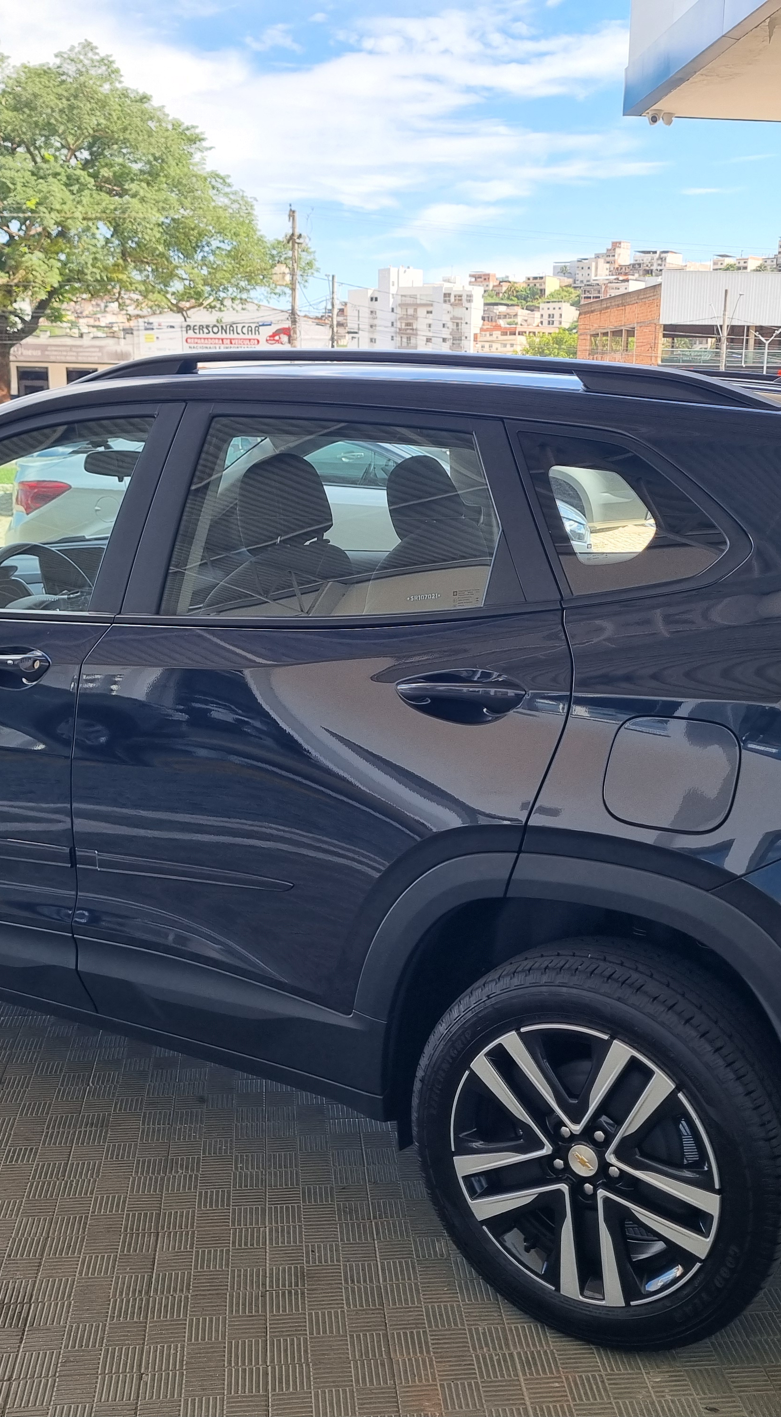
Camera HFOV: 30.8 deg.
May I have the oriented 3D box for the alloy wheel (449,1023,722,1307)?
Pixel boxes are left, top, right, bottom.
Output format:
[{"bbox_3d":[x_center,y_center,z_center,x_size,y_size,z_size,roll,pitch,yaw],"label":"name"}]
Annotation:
[{"bbox_3d":[0.352,0.733,2.394,0.472,0.472,0.175,8,14,29],"label":"alloy wheel"}]

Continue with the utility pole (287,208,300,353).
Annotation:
[{"bbox_3d":[-4.759,-19.215,69.136,0.400,10.000,0.400,-1,13,-4],"label":"utility pole"}]

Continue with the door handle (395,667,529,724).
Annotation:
[{"bbox_3d":[0.114,-0.020,2.257,0.235,0.080,0.055,8,15,29],"label":"door handle"}]

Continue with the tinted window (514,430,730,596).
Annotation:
[{"bbox_3d":[0.367,-0.305,2.266,0.380,0.300,0.050,8,-10,26],"label":"tinted window"}]

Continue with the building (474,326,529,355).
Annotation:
[{"bbox_3d":[28.009,-89.874,352.002,13.500,9.236,11.000,2,12,4],"label":"building"}]

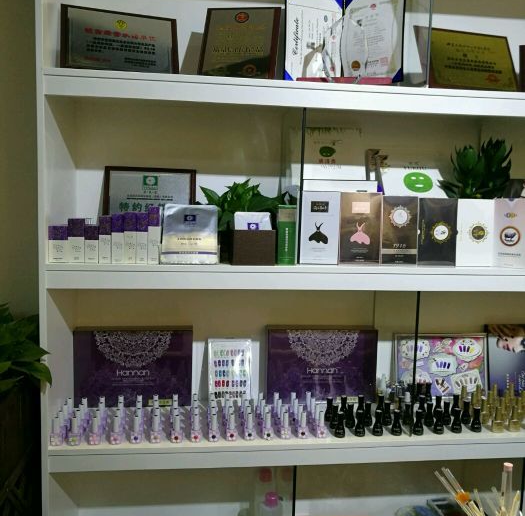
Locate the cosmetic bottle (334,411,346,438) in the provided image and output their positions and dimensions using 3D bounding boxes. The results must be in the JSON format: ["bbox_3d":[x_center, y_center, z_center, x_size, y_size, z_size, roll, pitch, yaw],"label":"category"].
[{"bbox_3d":[0.221,0.469,1.544,0.029,0.072,0.028,1,6,-7],"label":"cosmetic bottle"}]

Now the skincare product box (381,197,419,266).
[{"bbox_3d":[0.404,-0.081,1.633,0.108,0.201,0.045,1,5,-7],"label":"skincare product box"}]

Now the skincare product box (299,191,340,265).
[{"bbox_3d":[0.154,-0.083,1.508,0.104,0.197,0.048,1,6,-7],"label":"skincare product box"}]

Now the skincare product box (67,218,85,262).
[{"bbox_3d":[-0.474,-0.044,1.407,0.039,0.111,0.040,1,6,-7],"label":"skincare product box"}]

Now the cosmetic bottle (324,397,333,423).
[{"bbox_3d":[0.219,0.495,1.780,0.031,0.079,0.030,1,5,-7],"label":"cosmetic bottle"}]

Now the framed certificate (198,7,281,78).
[{"bbox_3d":[-0.059,-0.578,1.493,0.208,0.268,0.022,2,-24,6],"label":"framed certificate"}]

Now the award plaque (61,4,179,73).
[{"bbox_3d":[-0.406,-0.605,1.570,0.326,0.237,0.018,0,-17,-18],"label":"award plaque"}]

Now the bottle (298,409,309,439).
[{"bbox_3d":[0.114,0.469,1.540,0.029,0.072,0.028,1,5,-7],"label":"bottle"}]

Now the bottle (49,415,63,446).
[{"bbox_3d":[-0.591,0.494,1.565,0.033,0.081,0.029,1,5,-7],"label":"bottle"}]

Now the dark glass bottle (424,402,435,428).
[{"bbox_3d":[0.501,0.467,1.636,0.029,0.073,0.028,1,6,-7],"label":"dark glass bottle"}]

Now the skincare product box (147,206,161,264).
[{"bbox_3d":[-0.291,-0.061,1.472,0.031,0.153,0.032,1,5,-7],"label":"skincare product box"}]

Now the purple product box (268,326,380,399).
[{"bbox_3d":[0.213,0.384,1.974,0.399,0.267,0.061,1,5,-7],"label":"purple product box"}]

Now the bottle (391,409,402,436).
[{"bbox_3d":[0.410,0.500,1.664,0.033,0.074,0.033,1,5,-7],"label":"bottle"}]

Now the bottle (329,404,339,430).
[{"bbox_3d":[0.226,0.493,1.704,0.032,0.073,0.032,1,5,-7],"label":"bottle"}]

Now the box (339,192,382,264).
[{"bbox_3d":[0.285,-0.086,1.617,0.119,0.208,0.045,1,5,-7],"label":"box"}]

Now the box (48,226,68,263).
[{"bbox_3d":[-0.572,-0.038,1.548,0.053,0.103,0.050,1,5,-7],"label":"box"}]

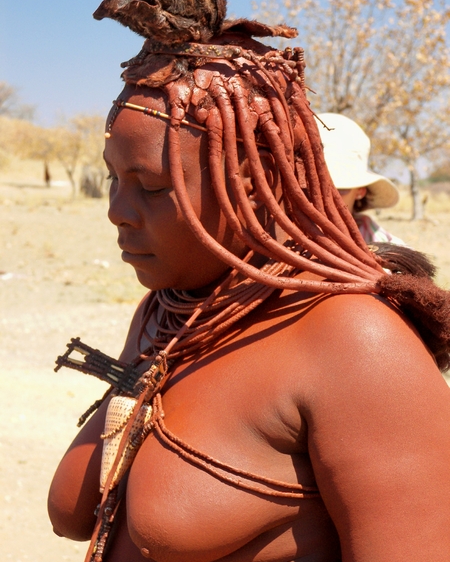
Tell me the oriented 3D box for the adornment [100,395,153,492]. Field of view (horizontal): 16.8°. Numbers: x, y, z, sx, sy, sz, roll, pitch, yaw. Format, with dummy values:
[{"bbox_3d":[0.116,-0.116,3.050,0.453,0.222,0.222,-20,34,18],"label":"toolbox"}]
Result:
[{"bbox_3d":[-0.105,0.163,1.530,0.044,0.103,0.049,22,-14,-39],"label":"adornment"}]

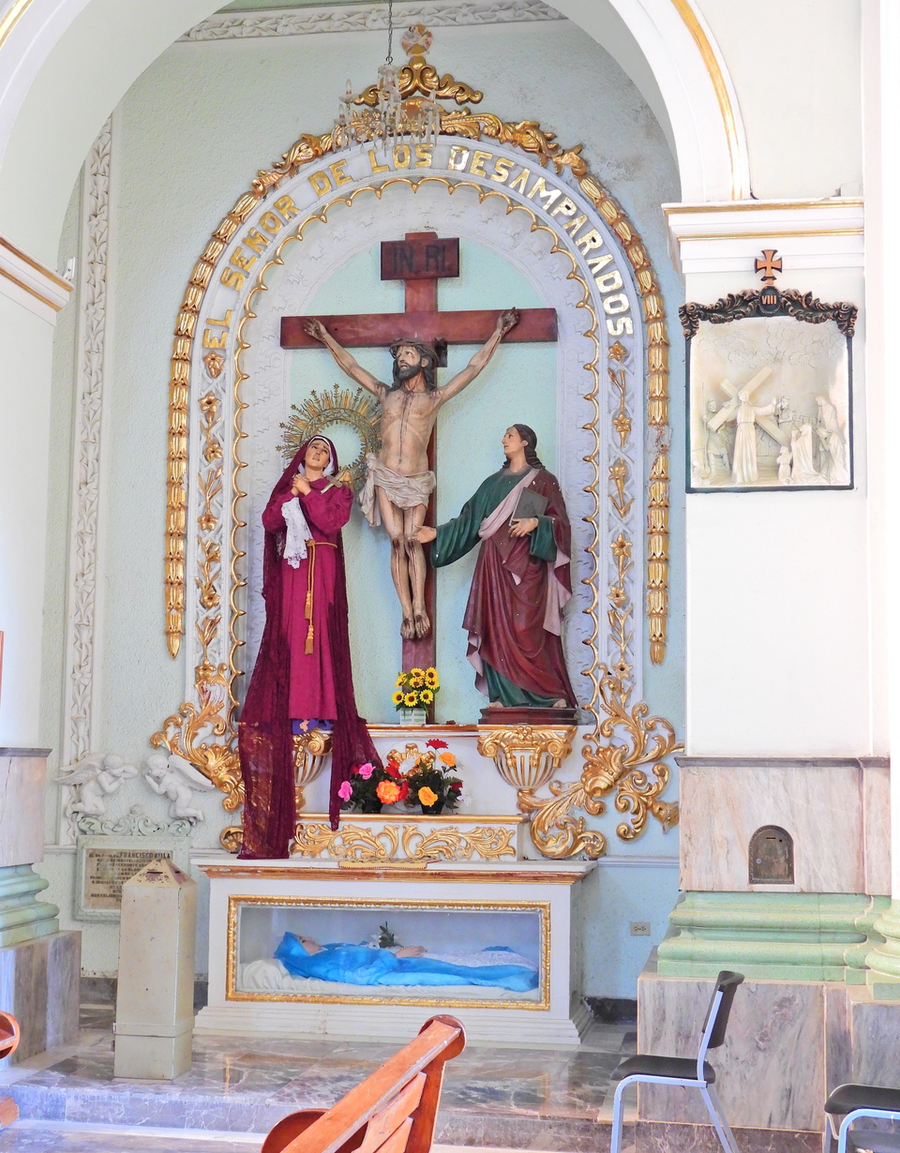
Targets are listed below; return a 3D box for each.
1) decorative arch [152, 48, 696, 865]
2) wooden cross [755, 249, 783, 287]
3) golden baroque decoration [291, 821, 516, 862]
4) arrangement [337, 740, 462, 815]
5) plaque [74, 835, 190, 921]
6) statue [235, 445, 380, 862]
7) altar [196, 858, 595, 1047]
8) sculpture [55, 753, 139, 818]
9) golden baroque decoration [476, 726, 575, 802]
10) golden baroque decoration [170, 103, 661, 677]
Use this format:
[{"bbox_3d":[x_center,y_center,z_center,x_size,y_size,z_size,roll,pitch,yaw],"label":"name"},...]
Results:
[{"bbox_3d":[-0.201,-0.803,10.475,3.149,4.874,0.260,0,-7,9],"label":"decorative arch"},{"bbox_3d":[1.425,-1.383,7.764,0.122,0.158,0.035,0,-7,9],"label":"wooden cross"},{"bbox_3d":[-0.272,1.514,9.930,1.304,0.217,0.080,0,-7,9],"label":"golden baroque decoration"},{"bbox_3d":[-0.293,1.169,10.086,0.683,0.419,0.280,0,-7,9],"label":"arrangement"},{"bbox_3d":[-1.939,1.834,10.561,0.702,0.489,0.060,0,-7,9],"label":"plaque"},{"bbox_3d":[-0.808,0.426,10.126,0.760,2.376,0.580,1,-7,-3],"label":"statue"},{"bbox_3d":[-0.285,2.081,9.825,2.141,0.943,0.820,0,-7,9],"label":"altar"},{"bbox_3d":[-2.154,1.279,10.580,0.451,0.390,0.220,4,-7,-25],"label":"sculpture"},{"bbox_3d":[0.438,1.075,9.965,0.522,0.427,0.320,0,-7,9],"label":"golden baroque decoration"},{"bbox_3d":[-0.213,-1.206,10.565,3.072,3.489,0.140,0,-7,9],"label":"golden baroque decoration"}]

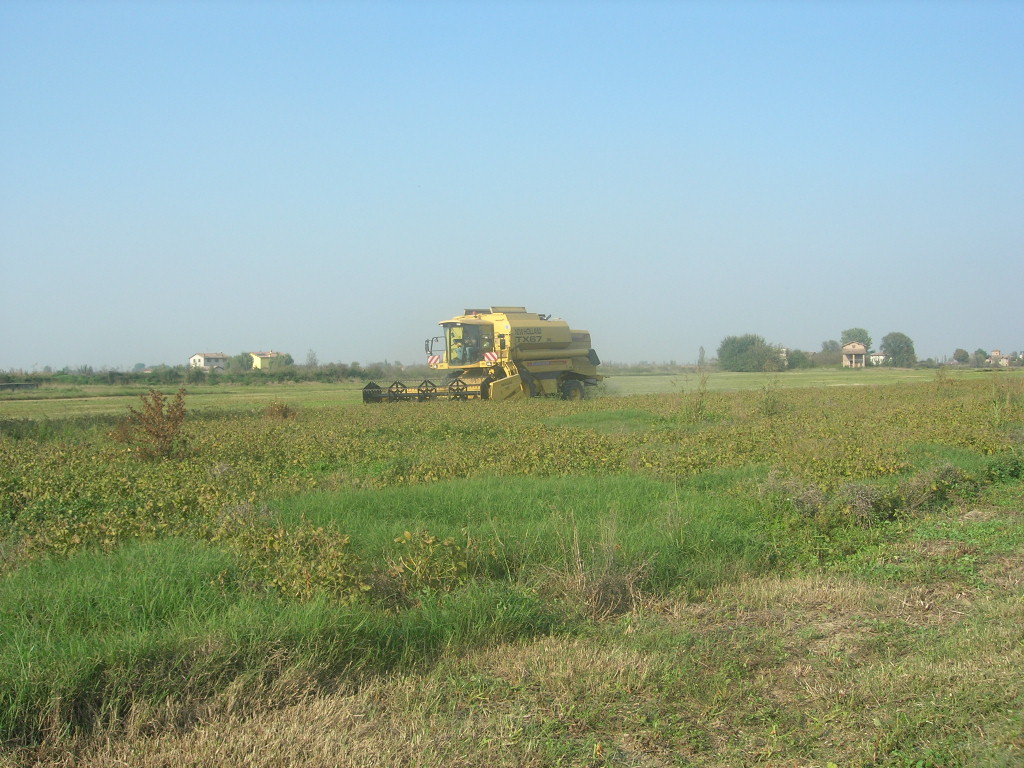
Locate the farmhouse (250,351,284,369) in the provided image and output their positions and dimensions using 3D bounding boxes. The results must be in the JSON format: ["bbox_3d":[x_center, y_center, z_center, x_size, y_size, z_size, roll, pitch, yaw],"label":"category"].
[{"bbox_3d":[-98.500,-8.100,450.000,9.500,8.500,13.500,0,1,34],"label":"farmhouse"}]

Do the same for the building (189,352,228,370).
[{"bbox_3d":[-123.000,-8.200,457.000,9.500,8.300,13.000,0,1,40],"label":"building"}]

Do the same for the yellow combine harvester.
[{"bbox_3d":[-0.150,-0.880,43.300,6.050,4.050,9.700,0,1,40],"label":"yellow combine harvester"}]

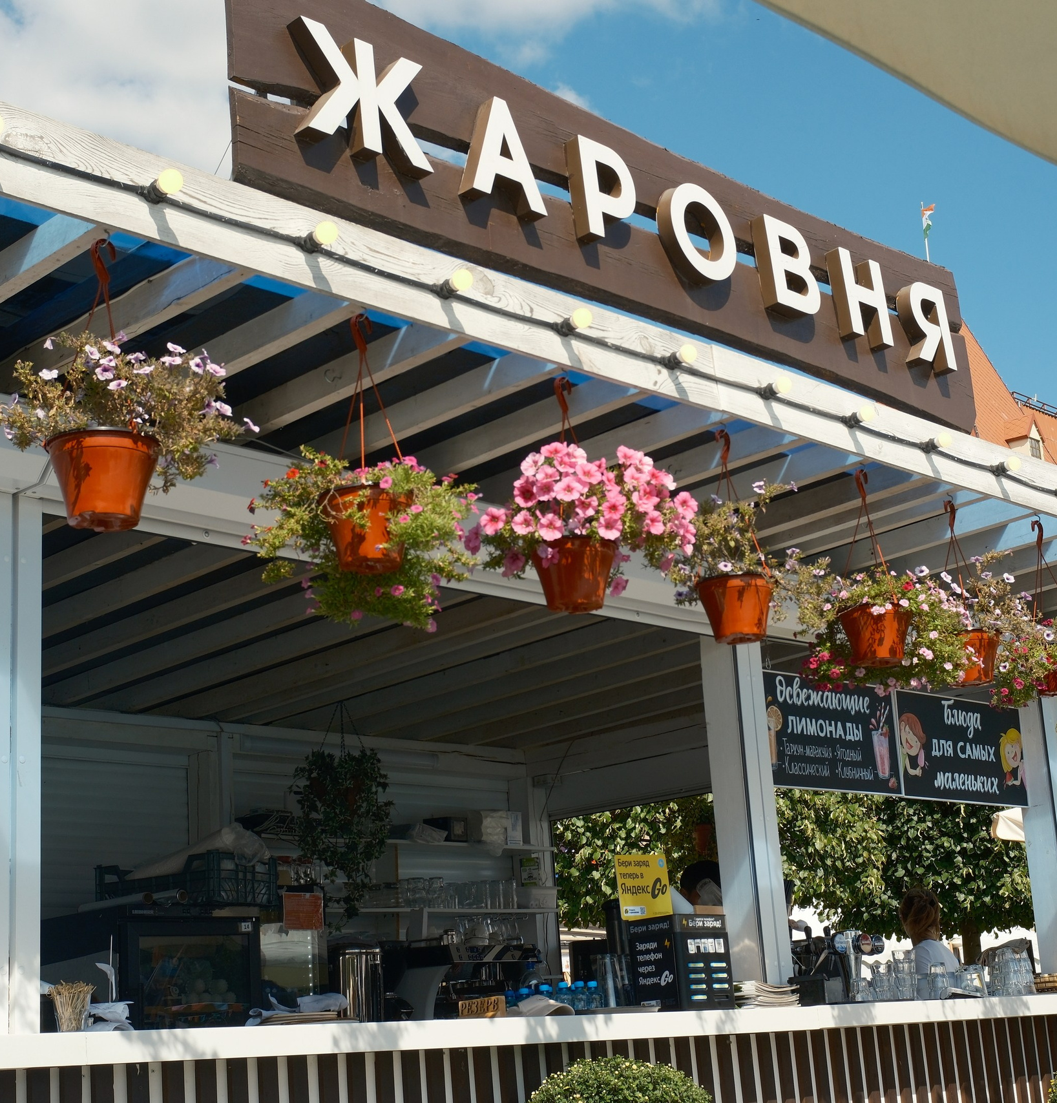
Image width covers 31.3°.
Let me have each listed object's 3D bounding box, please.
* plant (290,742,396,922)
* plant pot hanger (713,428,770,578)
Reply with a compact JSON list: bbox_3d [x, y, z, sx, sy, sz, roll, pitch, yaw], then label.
[{"bbox_3d":[-0.815,1.246,8.280,0.437,0.788,0.400,-2,-15,-6],"label":"plant"},{"bbox_3d":[0.520,-0.129,4.928,0.180,0.409,0.170,-5,-15,6],"label":"plant pot hanger"}]

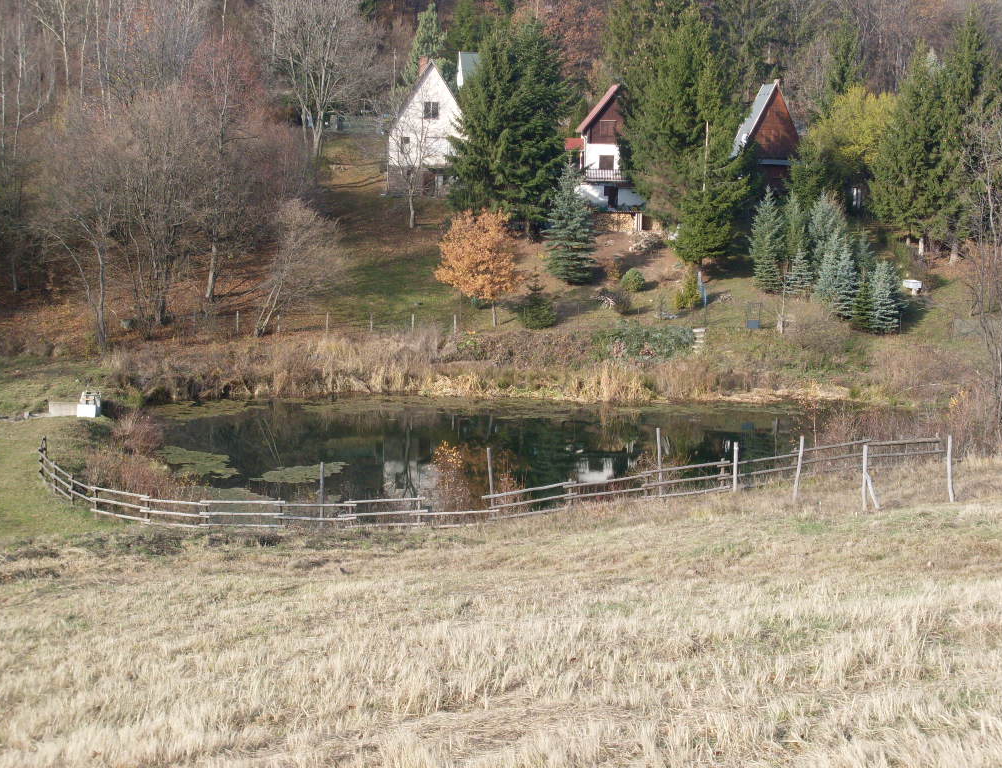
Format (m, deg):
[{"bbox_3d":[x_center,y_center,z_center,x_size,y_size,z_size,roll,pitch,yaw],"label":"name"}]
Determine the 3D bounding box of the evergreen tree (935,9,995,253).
[{"bbox_3d":[33.739,-18.111,128.942,4.504,17.960,4.504,1,9,0],"label":"evergreen tree"}]

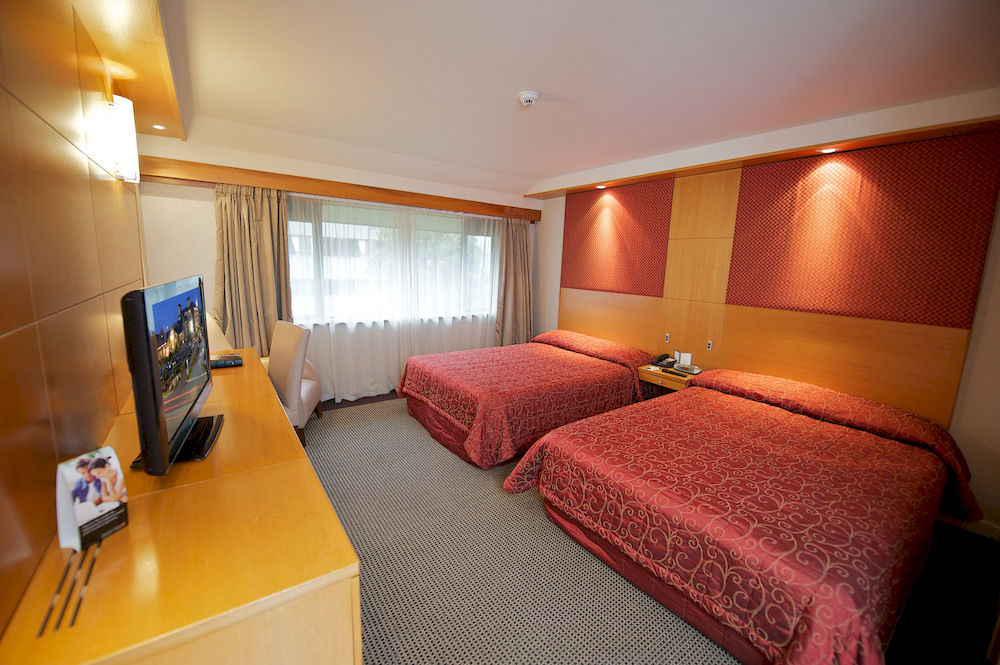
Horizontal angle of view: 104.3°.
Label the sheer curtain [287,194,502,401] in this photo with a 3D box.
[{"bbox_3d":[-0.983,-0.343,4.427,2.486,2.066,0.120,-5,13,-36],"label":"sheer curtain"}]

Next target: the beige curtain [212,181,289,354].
[{"bbox_3d":[-2.155,-0.212,3.468,0.551,2.046,0.150,-5,13,-36],"label":"beige curtain"}]

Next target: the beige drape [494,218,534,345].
[{"bbox_3d":[0.222,-0.438,5.205,0.612,2.050,0.150,-5,13,-36],"label":"beige drape"}]

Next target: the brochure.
[{"bbox_3d":[-1.068,0.428,1.013,0.059,0.230,0.104,4,10,12],"label":"brochure"}]

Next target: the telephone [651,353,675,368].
[{"bbox_3d":[1.592,0.269,3.772,0.190,0.090,0.200,10,13,37],"label":"telephone"}]

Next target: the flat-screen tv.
[{"bbox_3d":[-1.304,0.103,1.597,0.242,0.645,1.008,-4,12,-29],"label":"flat-screen tv"}]

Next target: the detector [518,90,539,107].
[{"bbox_3d":[0.175,-1.431,2.366,0.110,0.050,0.110,2,10,0],"label":"detector"}]

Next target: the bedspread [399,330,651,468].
[{"bbox_3d":[0.274,0.483,4.010,2.104,0.711,1.499,-5,13,-36],"label":"bedspread"}]

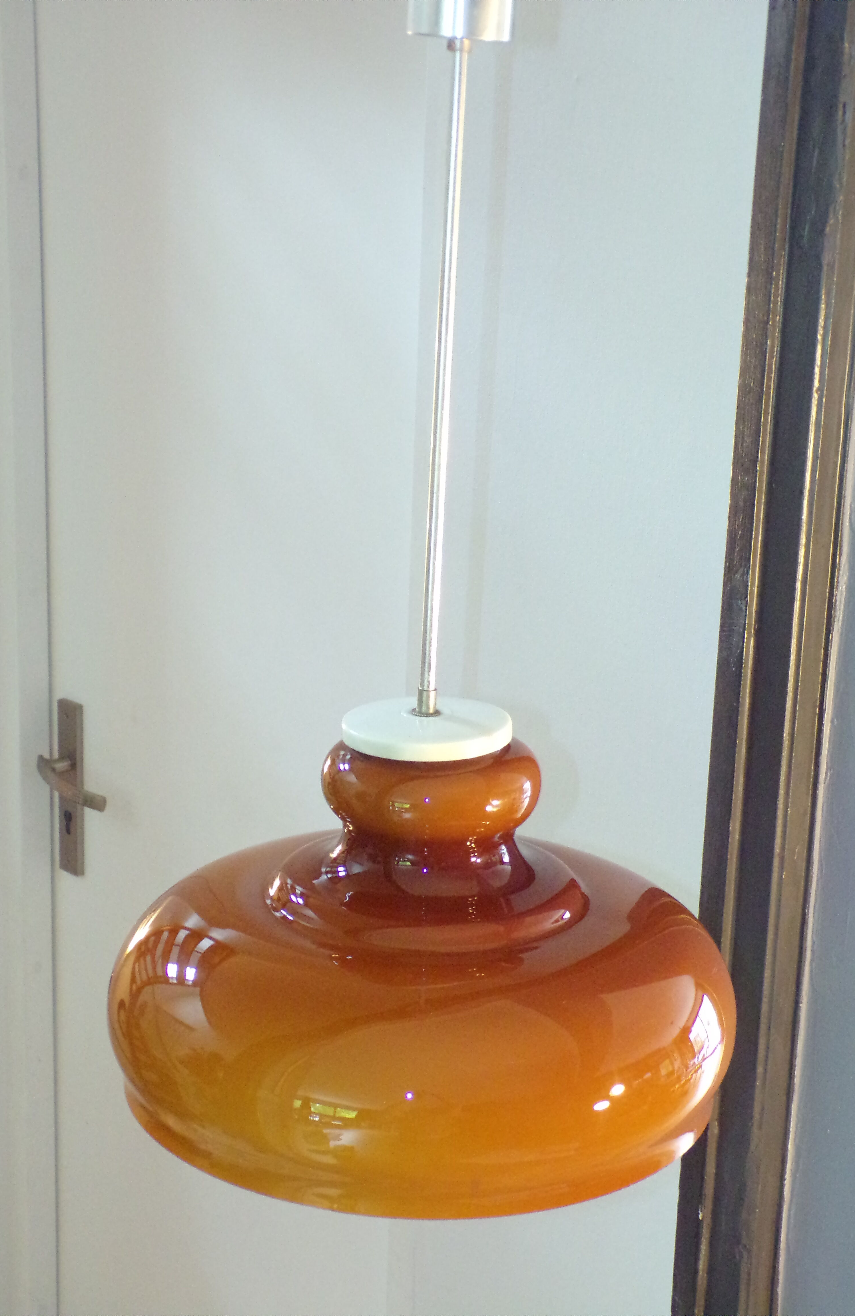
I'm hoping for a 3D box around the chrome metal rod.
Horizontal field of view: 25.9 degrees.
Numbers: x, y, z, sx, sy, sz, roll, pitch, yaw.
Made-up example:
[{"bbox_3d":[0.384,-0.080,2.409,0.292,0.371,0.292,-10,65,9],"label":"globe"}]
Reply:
[{"bbox_3d":[0.009,-0.155,1.083,0.011,0.391,0.011,3,14,0],"label":"chrome metal rod"}]

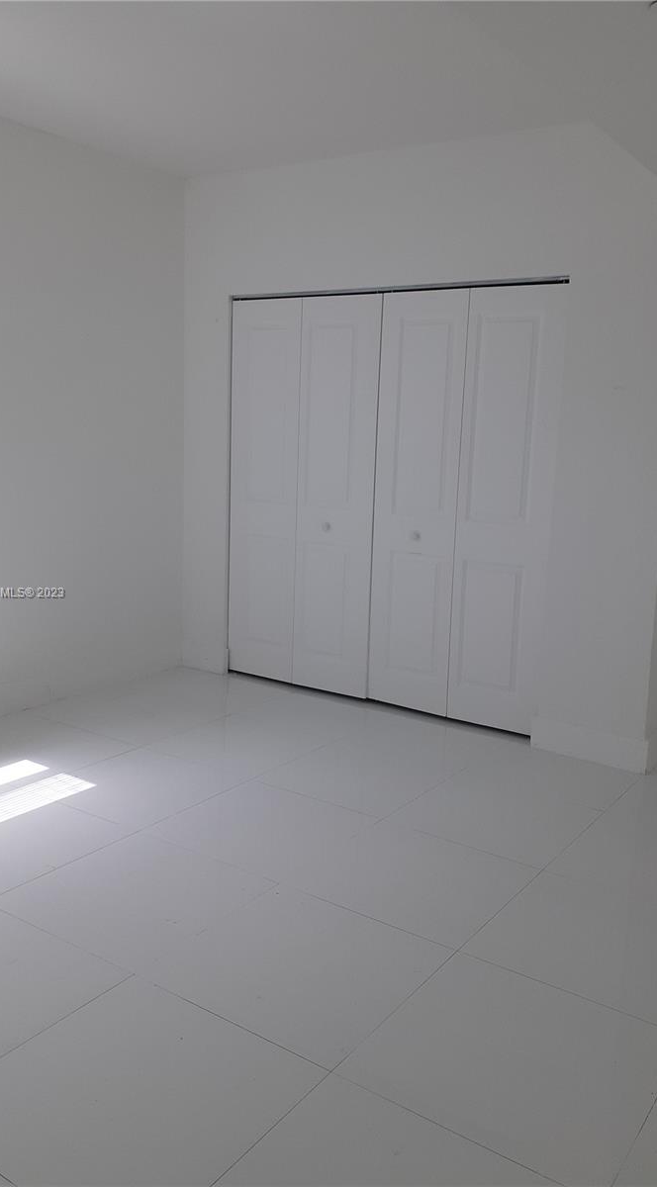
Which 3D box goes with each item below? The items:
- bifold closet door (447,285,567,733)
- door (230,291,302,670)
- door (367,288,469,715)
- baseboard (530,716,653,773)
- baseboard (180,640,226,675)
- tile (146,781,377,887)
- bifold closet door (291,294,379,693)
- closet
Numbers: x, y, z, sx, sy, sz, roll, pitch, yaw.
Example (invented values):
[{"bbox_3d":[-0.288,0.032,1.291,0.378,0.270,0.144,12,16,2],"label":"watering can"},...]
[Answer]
[{"bbox_3d":[0.791,-0.351,4.180,0.436,1.974,0.035,9,12,34],"label":"bifold closet door"},{"bbox_3d":[-0.342,-0.532,4.972,0.455,1.998,0.036,8,12,34],"label":"door"},{"bbox_3d":[0.429,-0.420,4.452,0.452,1.998,0.036,8,12,34],"label":"door"},{"bbox_3d":[1.143,0.662,4.070,0.519,0.142,0.015,8,12,34],"label":"baseboard"},{"bbox_3d":[-0.720,0.377,5.295,0.342,0.155,0.015,9,12,34],"label":"baseboard"},{"bbox_3d":[-0.230,0.829,3.280,0.610,0.010,0.610,8,12,34],"label":"tile"},{"bbox_3d":[0.042,-0.471,4.684,0.477,1.981,0.035,9,12,34],"label":"bifold closet door"},{"bbox_3d":[0.352,-0.448,4.733,1.824,2.040,0.500,9,12,34],"label":"closet"}]

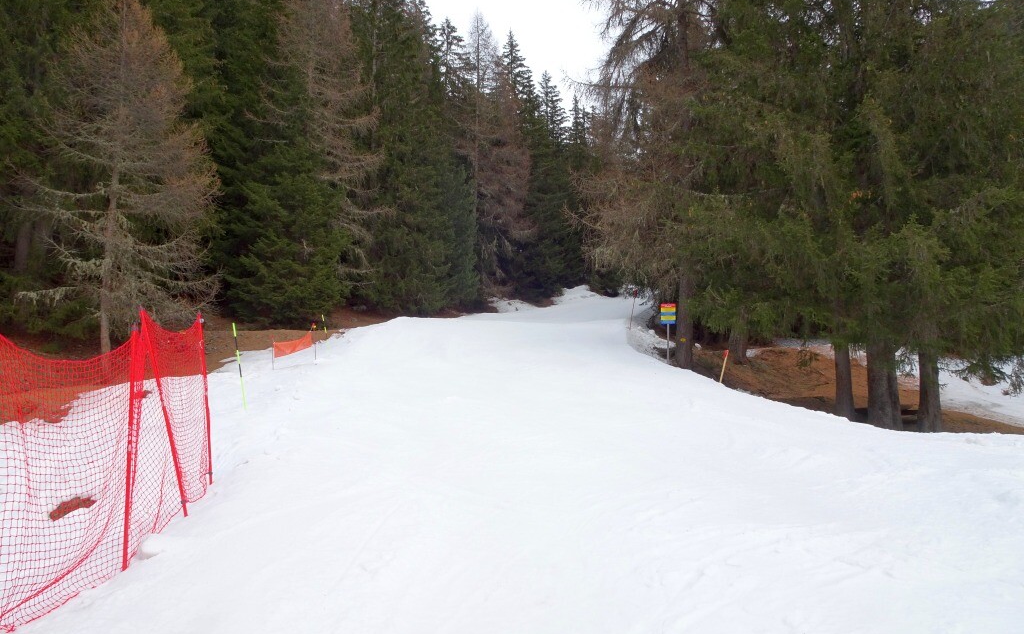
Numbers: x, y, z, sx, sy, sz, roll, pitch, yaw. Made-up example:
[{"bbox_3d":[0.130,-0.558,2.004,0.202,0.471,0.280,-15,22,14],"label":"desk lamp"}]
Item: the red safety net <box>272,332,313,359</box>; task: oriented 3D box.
[{"bbox_3d":[-7.200,0.940,23.300,1.450,0.900,0.150,1,-3,-20],"label":"red safety net"}]

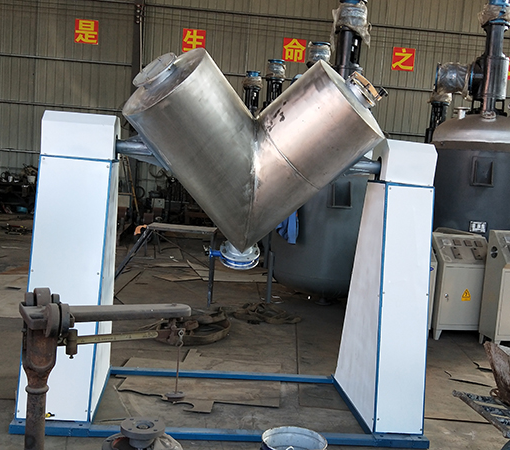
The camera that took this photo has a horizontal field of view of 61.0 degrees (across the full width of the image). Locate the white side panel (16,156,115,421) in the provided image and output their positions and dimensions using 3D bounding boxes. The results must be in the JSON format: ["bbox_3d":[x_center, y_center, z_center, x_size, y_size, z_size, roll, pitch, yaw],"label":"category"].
[{"bbox_3d":[-0.917,0.276,2.208,0.322,1.209,0.550,4,5,-8],"label":"white side panel"}]

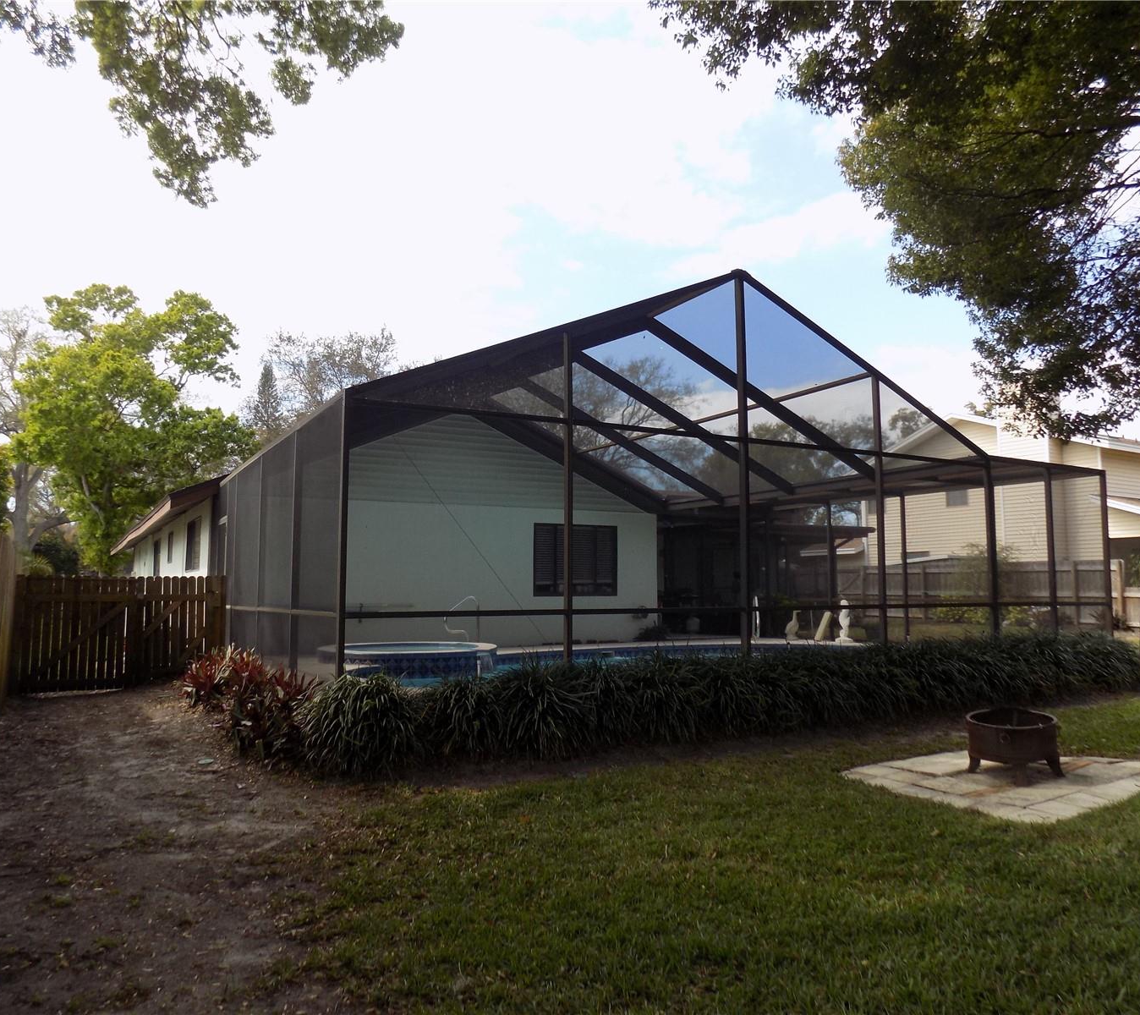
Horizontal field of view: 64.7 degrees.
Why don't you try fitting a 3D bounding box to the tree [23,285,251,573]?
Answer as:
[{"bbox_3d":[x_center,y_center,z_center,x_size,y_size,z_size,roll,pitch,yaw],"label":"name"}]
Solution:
[{"bbox_3d":[-16.907,-2.033,34.375,9.101,13.400,9.101,2,-6,-26],"label":"tree"}]

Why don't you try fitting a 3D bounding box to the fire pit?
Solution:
[{"bbox_3d":[3.285,1.770,6.618,0.690,0.425,0.690,-3,-6,26],"label":"fire pit"}]

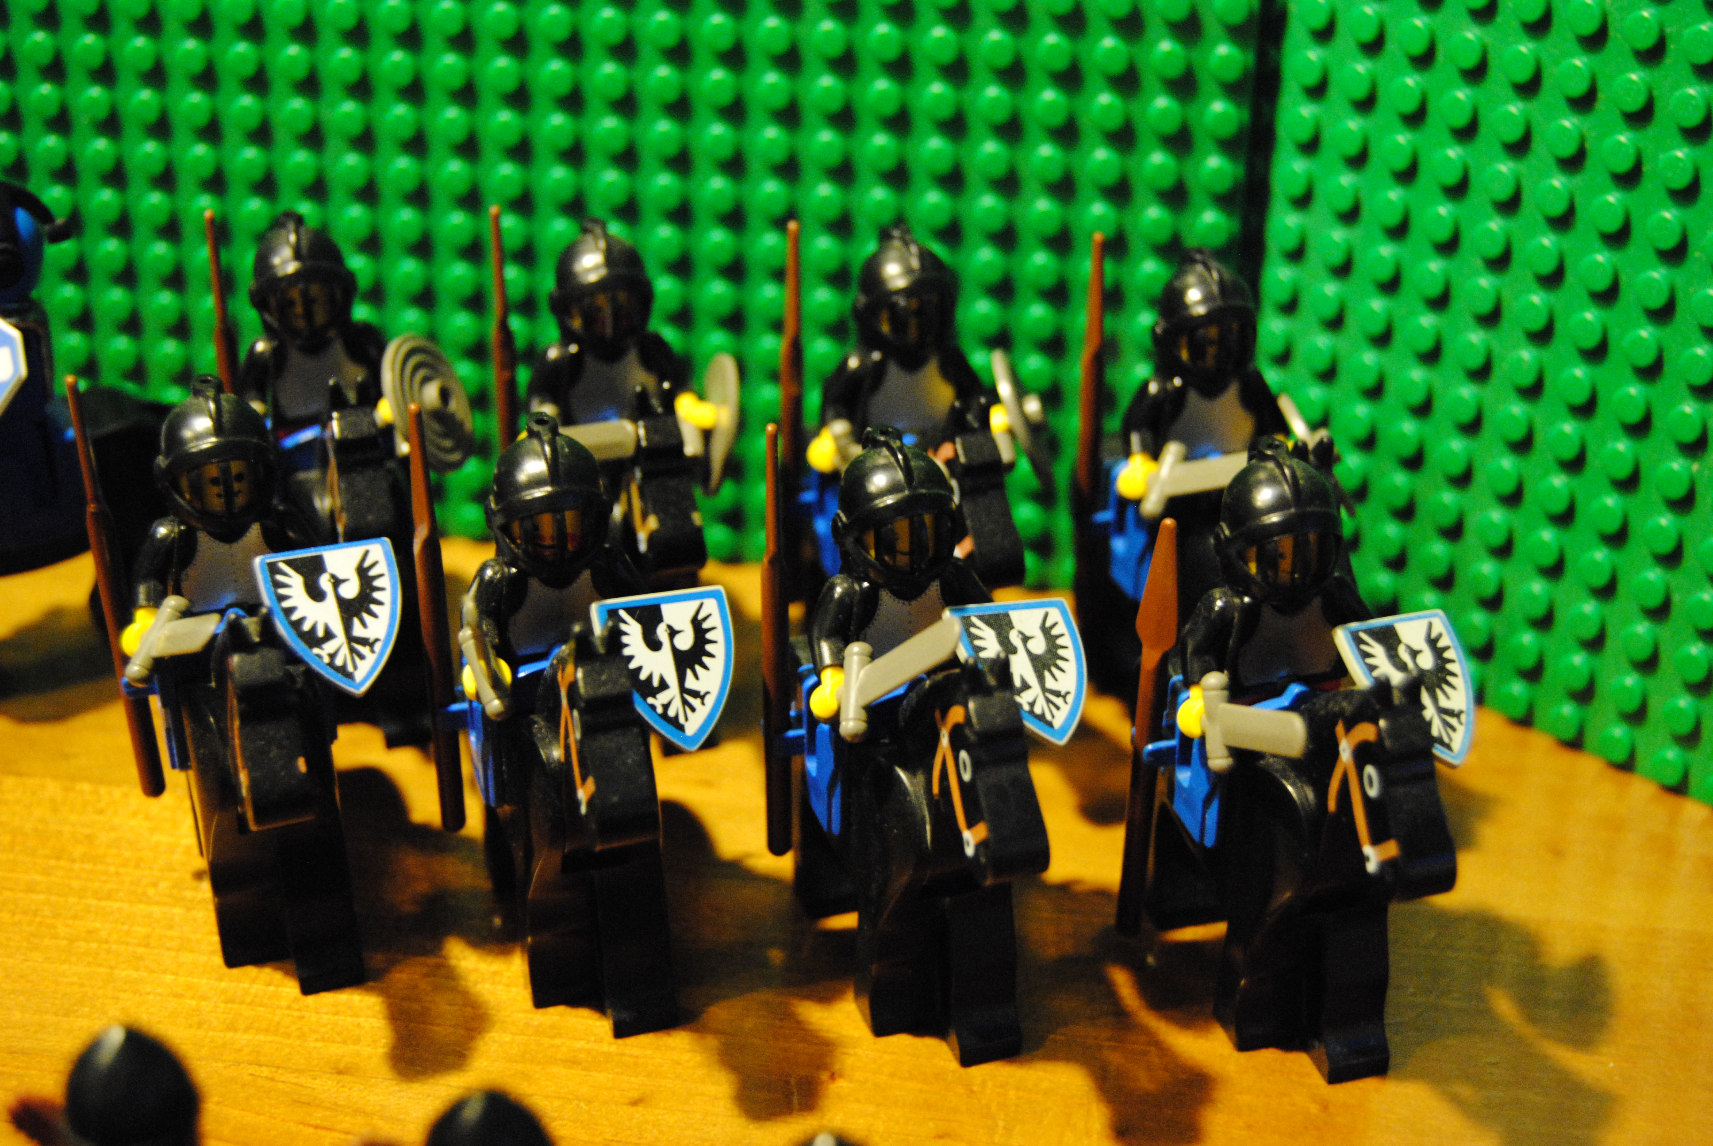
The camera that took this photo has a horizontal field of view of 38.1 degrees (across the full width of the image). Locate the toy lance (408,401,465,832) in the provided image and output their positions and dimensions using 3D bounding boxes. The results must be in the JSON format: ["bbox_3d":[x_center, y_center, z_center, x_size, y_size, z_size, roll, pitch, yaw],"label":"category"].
[{"bbox_3d":[-0.051,0.006,0.297,0.003,0.058,0.005,5,30,8],"label":"toy lance"}]

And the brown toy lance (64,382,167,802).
[{"bbox_3d":[-0.091,0.003,0.304,0.003,0.058,0.005,1,30,3],"label":"brown toy lance"}]

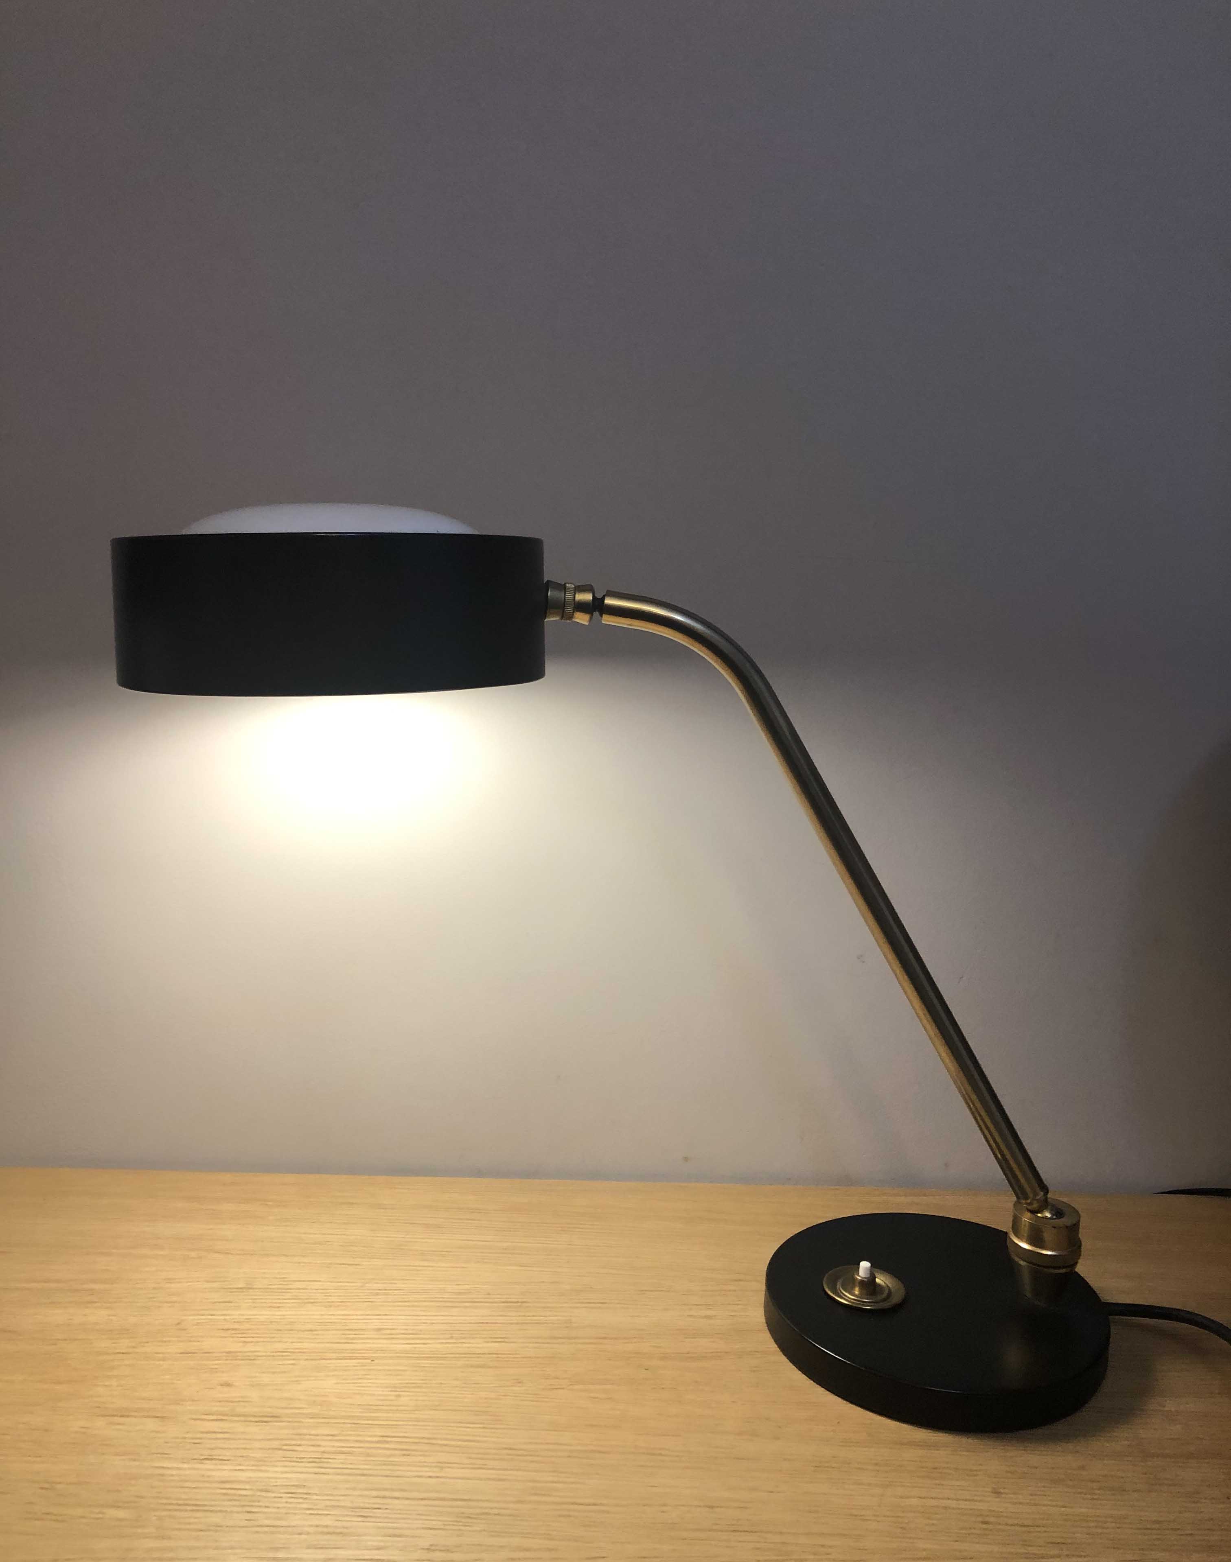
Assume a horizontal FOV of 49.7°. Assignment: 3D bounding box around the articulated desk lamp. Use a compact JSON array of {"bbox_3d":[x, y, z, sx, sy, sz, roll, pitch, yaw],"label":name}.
[{"bbox_3d":[0.011,0.072,0.621,0.472,0.387,0.187,2,9,0],"label":"articulated desk lamp"}]

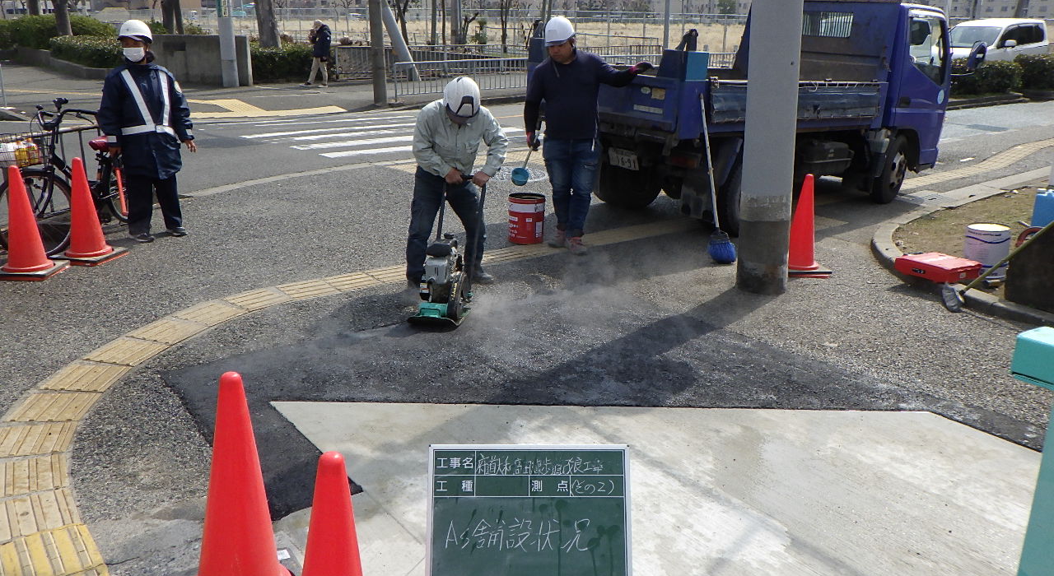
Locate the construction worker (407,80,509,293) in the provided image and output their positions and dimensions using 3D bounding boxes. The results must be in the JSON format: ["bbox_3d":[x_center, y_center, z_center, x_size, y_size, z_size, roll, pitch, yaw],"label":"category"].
[{"bbox_3d":[-0.426,-0.622,5.238,0.620,1.340,0.680,0,17,-2],"label":"construction worker"}]

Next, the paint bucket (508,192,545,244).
[{"bbox_3d":[-0.005,-0.558,6.804,0.300,0.370,0.300,2,16,0],"label":"paint bucket"}]

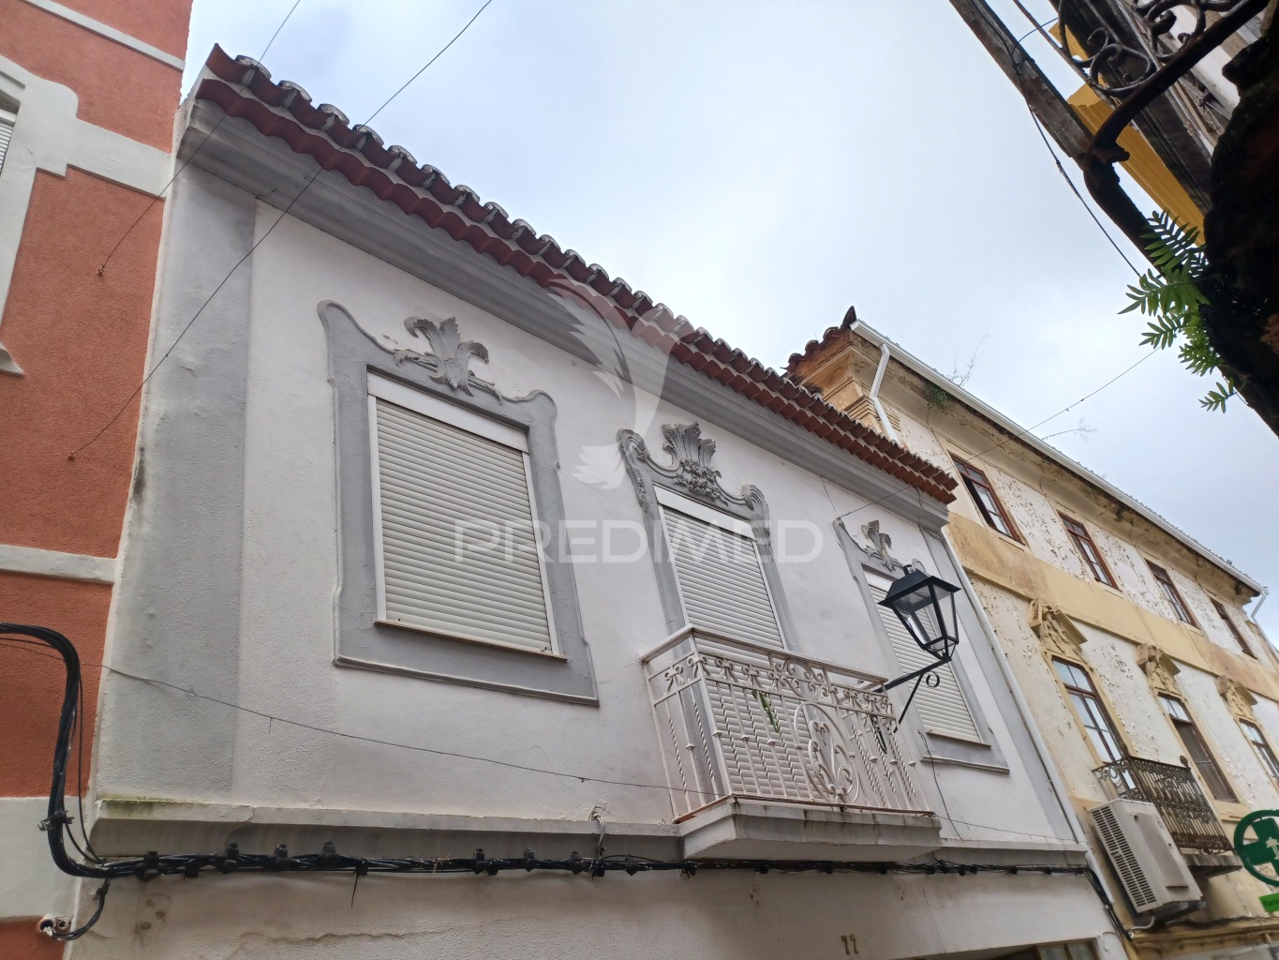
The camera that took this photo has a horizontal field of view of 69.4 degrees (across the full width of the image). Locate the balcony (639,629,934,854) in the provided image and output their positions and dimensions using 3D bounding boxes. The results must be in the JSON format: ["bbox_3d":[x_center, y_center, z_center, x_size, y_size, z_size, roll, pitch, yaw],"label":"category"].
[{"bbox_3d":[1.009,1.687,5.667,2.178,1.122,0.436,22,-47,-41],"label":"balcony"}]

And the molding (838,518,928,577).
[{"bbox_3d":[2.350,0.602,8.902,1.600,0.653,0.099,22,-47,-41],"label":"molding"}]

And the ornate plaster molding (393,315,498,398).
[{"bbox_3d":[-1.161,-0.815,5.619,0.752,0.637,0.099,22,-47,-41],"label":"ornate plaster molding"}]

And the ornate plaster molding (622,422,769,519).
[{"bbox_3d":[0.507,-0.152,7.456,1.799,0.711,0.175,22,-47,-41],"label":"ornate plaster molding"}]

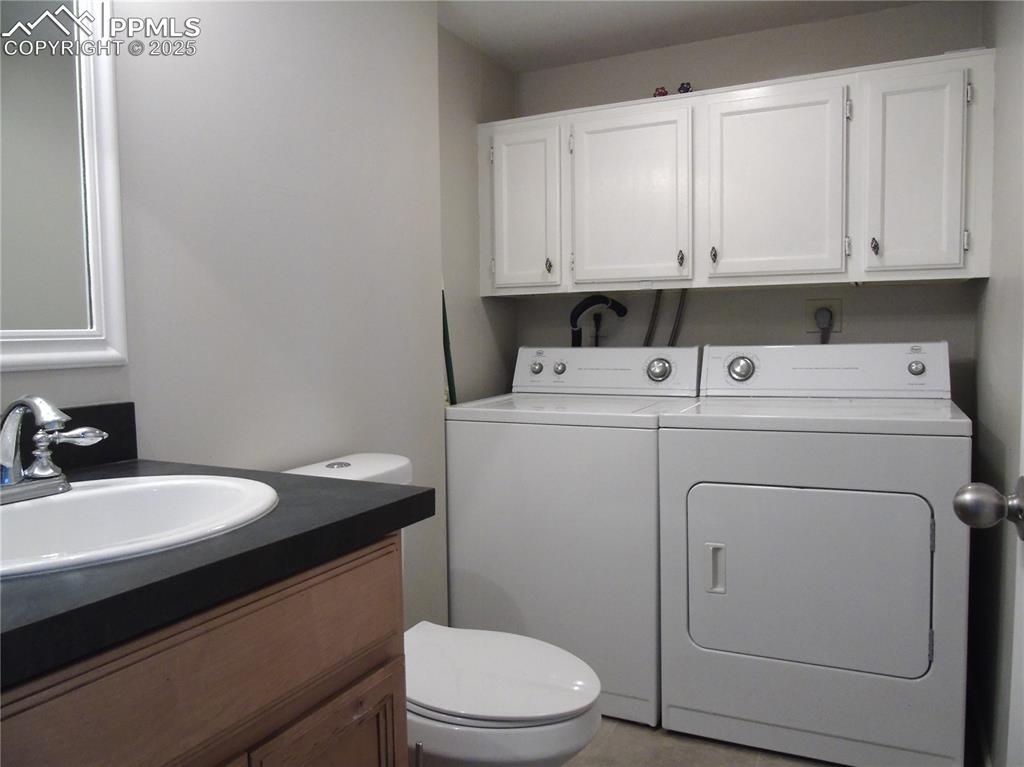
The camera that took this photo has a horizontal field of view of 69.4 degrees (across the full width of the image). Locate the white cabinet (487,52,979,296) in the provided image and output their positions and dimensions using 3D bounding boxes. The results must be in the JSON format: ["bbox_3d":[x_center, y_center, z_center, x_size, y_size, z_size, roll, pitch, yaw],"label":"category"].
[{"bbox_3d":[0.661,-0.620,2.489,1.589,0.612,0.320,1,4,26],"label":"white cabinet"}]

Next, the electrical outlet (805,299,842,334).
[{"bbox_3d":[1.050,-0.228,2.497,0.117,0.116,0.015,1,4,26],"label":"electrical outlet"}]

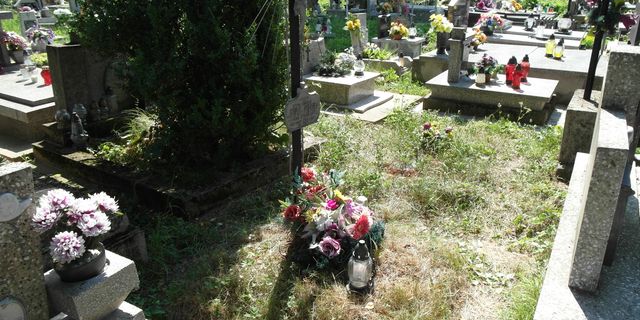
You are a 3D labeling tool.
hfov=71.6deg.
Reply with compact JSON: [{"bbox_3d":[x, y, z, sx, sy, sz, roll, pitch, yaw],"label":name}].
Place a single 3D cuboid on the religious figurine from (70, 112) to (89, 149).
[{"bbox_3d":[-2.087,-0.256,3.850,0.150,0.310,0.150,13,25,29],"label":"religious figurine"}]

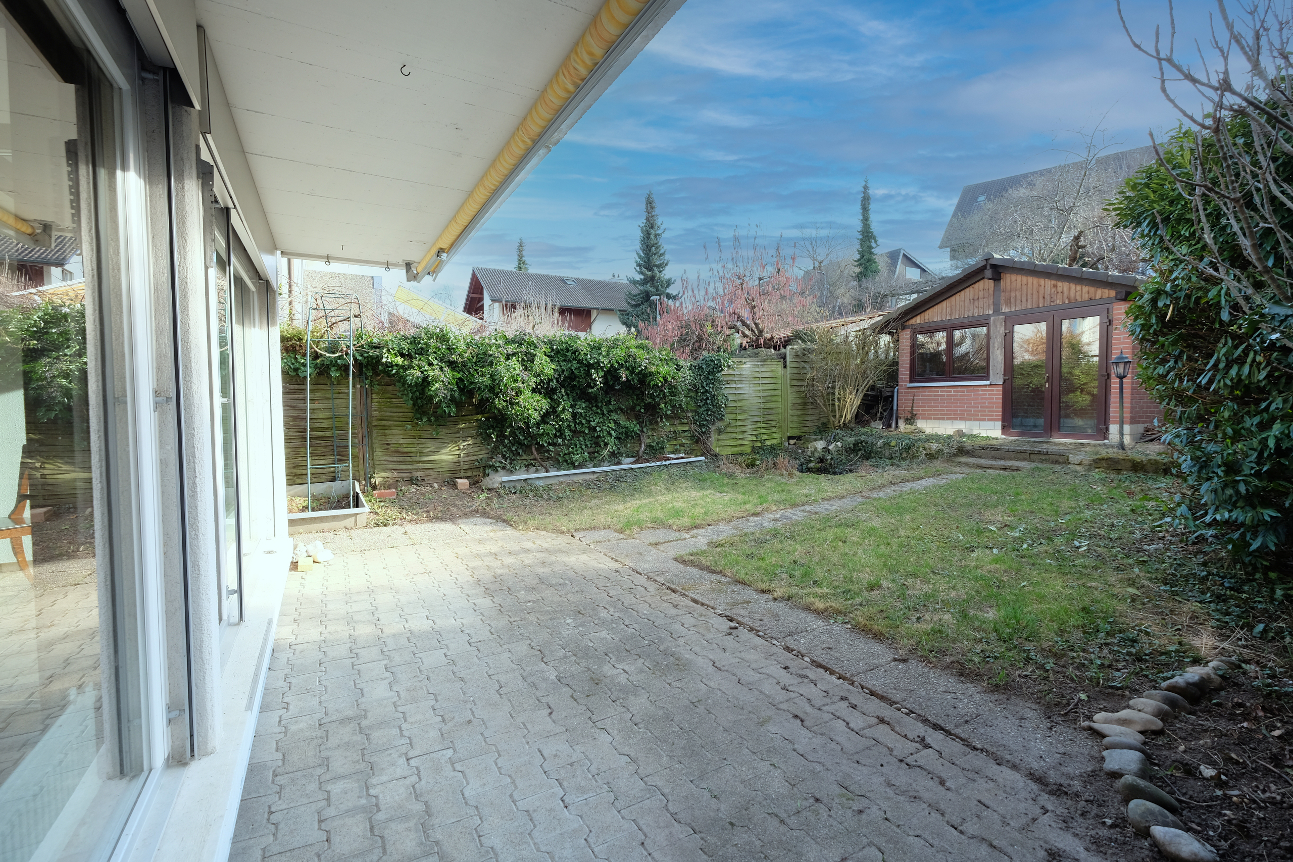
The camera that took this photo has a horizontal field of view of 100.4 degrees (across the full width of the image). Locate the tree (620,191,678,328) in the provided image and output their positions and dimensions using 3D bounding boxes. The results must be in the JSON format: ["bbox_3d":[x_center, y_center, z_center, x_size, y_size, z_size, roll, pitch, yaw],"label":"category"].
[{"bbox_3d":[0.216,-7.083,30.270,3.600,12.550,3.600,-1,2,1],"label":"tree"}]

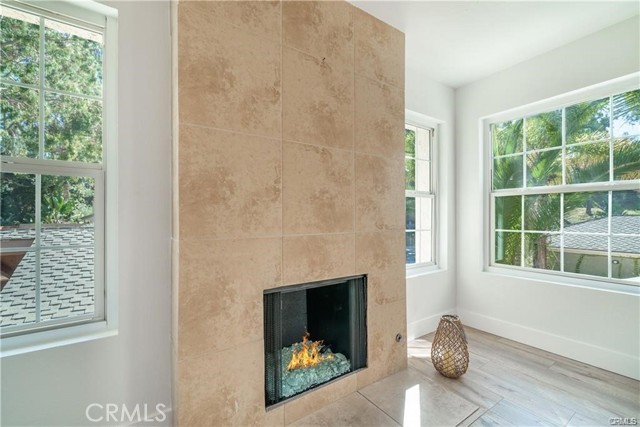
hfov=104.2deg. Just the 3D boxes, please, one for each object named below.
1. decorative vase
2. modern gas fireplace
[{"bbox_3d":[0.973,0.980,1.847,0.253,0.422,0.253,0,0,-31],"label":"decorative vase"},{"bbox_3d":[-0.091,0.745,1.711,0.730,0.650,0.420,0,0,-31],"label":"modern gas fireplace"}]

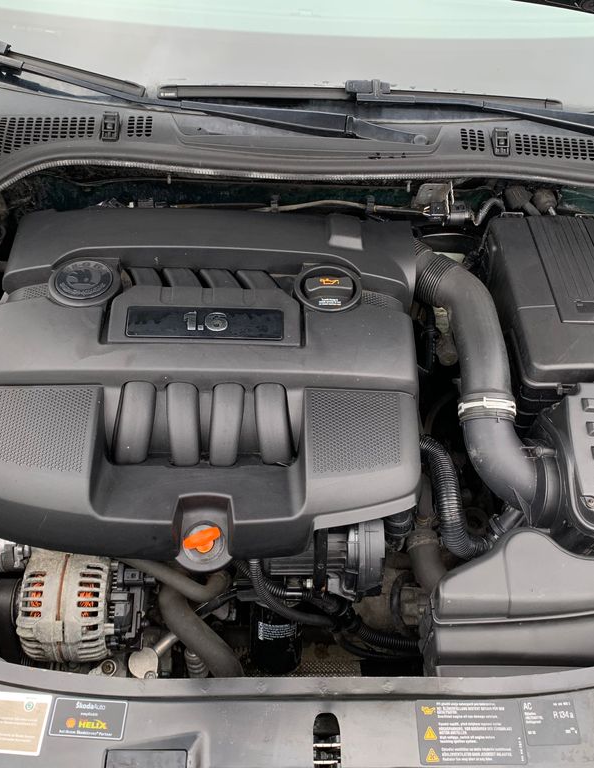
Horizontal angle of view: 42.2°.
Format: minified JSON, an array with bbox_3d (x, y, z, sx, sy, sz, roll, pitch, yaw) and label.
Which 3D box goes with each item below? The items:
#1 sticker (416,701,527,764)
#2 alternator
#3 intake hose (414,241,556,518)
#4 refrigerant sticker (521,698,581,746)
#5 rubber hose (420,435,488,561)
[{"bbox_3d":[0.185,0.371,0.818,0.112,0.002,0.063,1,58,-3],"label":"sticker"},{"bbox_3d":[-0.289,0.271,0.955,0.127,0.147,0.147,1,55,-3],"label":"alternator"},{"bbox_3d":[0.241,-0.014,1.010,0.145,0.130,0.365,0,50,0],"label":"intake hose"},{"bbox_3d":[0.246,0.327,0.743,0.052,0.001,0.043,-1,56,-1],"label":"refrigerant sticker"},{"bbox_3d":[0.208,0.156,1.037,0.095,0.120,0.165,1,55,-3],"label":"rubber hose"}]

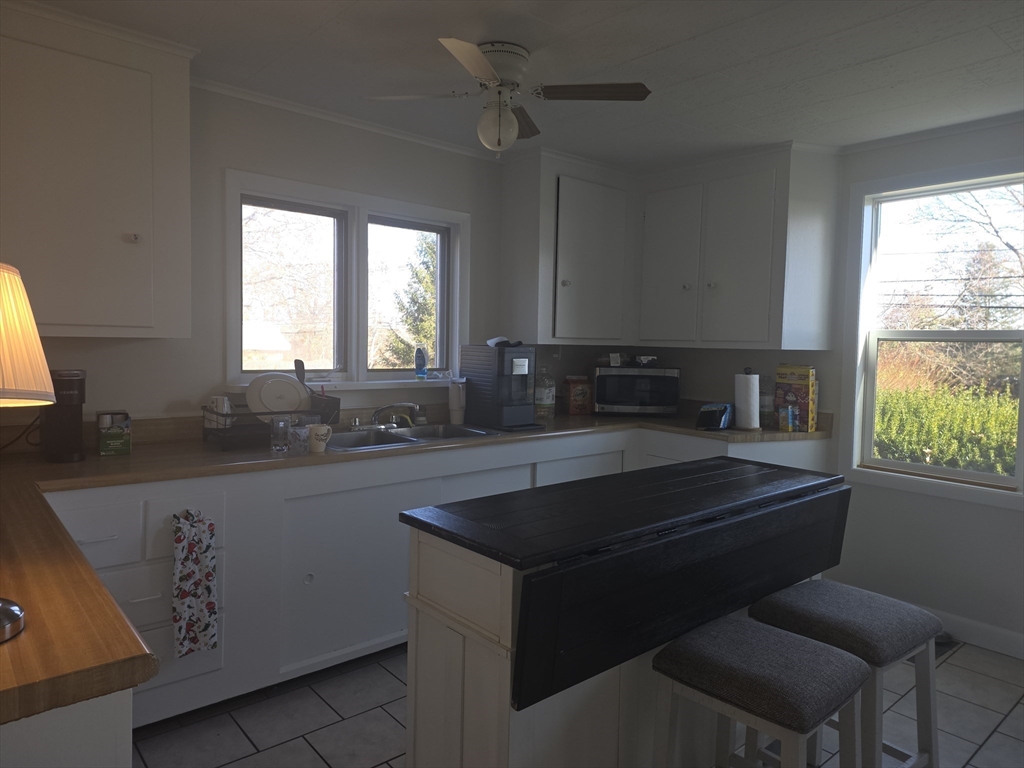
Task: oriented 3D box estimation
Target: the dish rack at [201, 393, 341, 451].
[{"bbox_3d":[-1.010,0.156,2.896,0.525,0.175,0.335,-2,5,-41],"label":"dish rack"}]

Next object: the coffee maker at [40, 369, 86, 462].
[{"bbox_3d":[-1.597,0.105,2.418,0.113,0.312,0.290,-2,5,-41],"label":"coffee maker"}]

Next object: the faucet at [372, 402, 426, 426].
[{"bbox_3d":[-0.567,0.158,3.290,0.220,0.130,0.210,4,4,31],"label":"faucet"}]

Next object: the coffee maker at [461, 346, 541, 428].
[{"bbox_3d":[-0.049,0.013,3.588,0.260,0.415,0.410,-2,5,-41],"label":"coffee maker"}]

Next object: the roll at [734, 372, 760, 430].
[{"bbox_3d":[1.259,0.089,3.616,0.130,0.285,0.130,3,4,19],"label":"roll"}]

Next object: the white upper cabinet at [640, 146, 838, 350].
[{"bbox_3d":[1.215,-0.739,3.945,0.295,1.065,1.150,-2,5,-41],"label":"white upper cabinet"}]

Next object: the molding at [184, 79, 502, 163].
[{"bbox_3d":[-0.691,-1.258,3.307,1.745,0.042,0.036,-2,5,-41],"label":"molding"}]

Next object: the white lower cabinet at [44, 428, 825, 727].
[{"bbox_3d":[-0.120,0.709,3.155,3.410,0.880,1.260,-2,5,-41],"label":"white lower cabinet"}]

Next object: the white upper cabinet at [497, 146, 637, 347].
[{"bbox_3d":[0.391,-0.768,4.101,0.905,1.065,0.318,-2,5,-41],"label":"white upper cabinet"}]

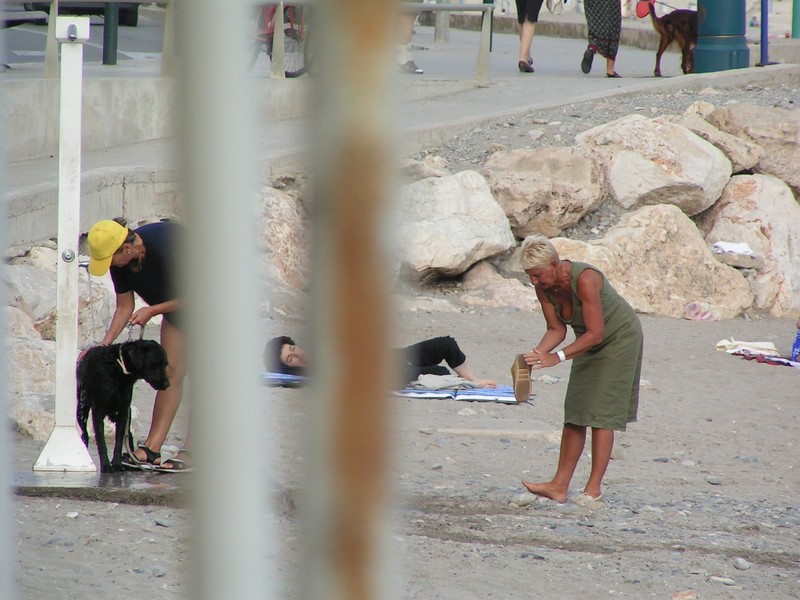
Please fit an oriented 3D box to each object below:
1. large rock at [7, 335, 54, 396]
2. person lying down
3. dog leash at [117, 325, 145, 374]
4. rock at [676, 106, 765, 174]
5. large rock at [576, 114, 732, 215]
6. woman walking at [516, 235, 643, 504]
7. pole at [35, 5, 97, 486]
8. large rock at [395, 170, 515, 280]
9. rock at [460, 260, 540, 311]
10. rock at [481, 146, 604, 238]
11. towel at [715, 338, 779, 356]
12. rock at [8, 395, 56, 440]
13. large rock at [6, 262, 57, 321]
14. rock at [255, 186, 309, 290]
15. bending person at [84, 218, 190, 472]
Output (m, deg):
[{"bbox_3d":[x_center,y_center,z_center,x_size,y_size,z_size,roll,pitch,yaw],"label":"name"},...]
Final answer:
[{"bbox_3d":[-2.090,0.382,50.500,0.400,0.370,0.360,1,3,0],"label":"large rock"},{"bbox_3d":[-0.109,0.343,49.000,1.480,0.290,0.500,2,4,28],"label":"person lying down"},{"bbox_3d":[-1.344,0.247,43.800,0.140,0.250,0.130,0,3,0],"label":"dog leash"},{"bbox_3d":[2.427,-1.223,66.500,0.660,0.490,0.580,1,3,0],"label":"rock"},{"bbox_3d":[1.681,-0.895,58.000,1.030,0.610,0.800,0,3,0],"label":"large rock"},{"bbox_3d":[0.925,0.356,45.000,0.640,1.380,0.500,-1,3,-28],"label":"woman walking"},{"bbox_3d":[-1.776,-0.294,46.500,0.330,2.410,0.330,1,3,0],"label":"pole"},{"bbox_3d":[0.344,-0.479,56.500,0.790,0.660,0.720,0,3,0],"label":"large rock"},{"bbox_3d":[0.755,-0.107,64.700,0.620,0.380,0.500,1,3,0],"label":"rock"},{"bbox_3d":[0.944,-0.712,58.200,0.840,0.580,0.700,0,3,0],"label":"rock"},{"bbox_3d":[2.032,0.279,51.500,0.380,0.070,0.300,0,3,0],"label":"towel"},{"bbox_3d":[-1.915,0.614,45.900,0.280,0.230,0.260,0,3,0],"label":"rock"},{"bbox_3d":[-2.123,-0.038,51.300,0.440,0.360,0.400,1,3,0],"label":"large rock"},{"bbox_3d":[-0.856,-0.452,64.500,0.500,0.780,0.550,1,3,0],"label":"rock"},{"bbox_3d":[-1.297,0.241,46.600,0.780,1.350,0.500,-1,3,-22],"label":"bending person"}]

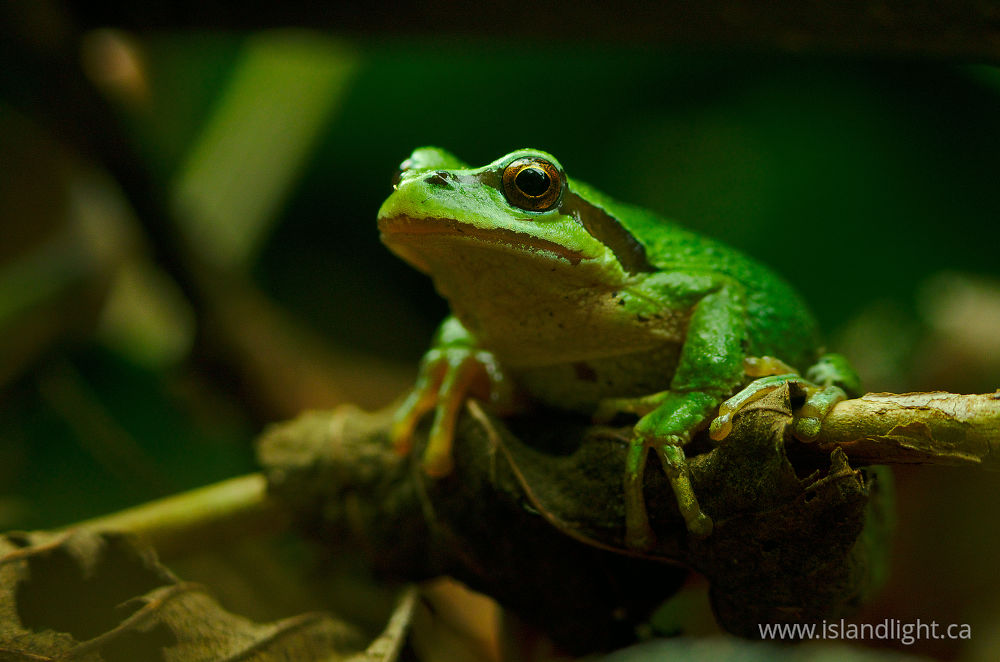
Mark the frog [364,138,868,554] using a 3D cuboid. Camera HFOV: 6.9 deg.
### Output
[{"bbox_3d":[0.008,0.001,0.550,0.040,0.026,0.027,-5,8,-43],"label":"frog"}]

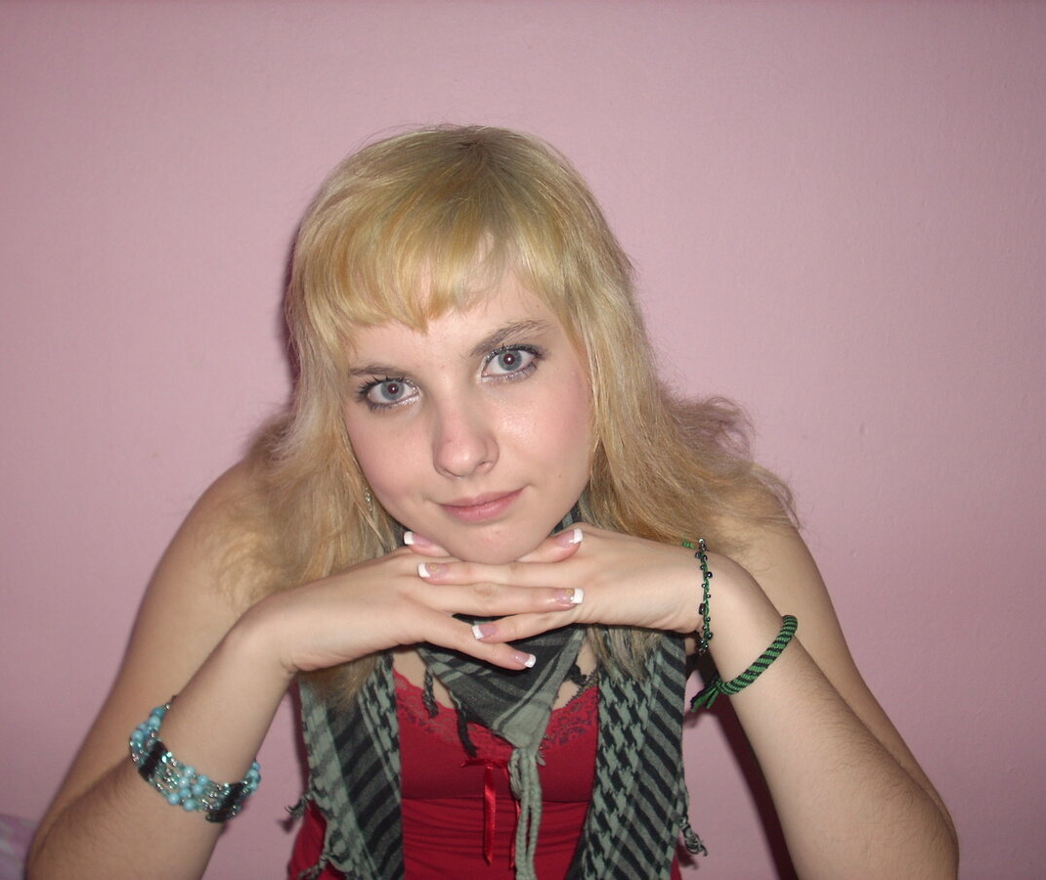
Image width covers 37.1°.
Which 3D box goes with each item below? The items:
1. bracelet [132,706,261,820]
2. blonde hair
[{"bbox_3d":[-0.172,0.166,0.820,0.069,0.025,0.063,29,22,-5],"label":"bracelet"},{"bbox_3d":[0.000,-0.017,0.860,0.305,0.325,0.240,-6,8,4],"label":"blonde hair"}]

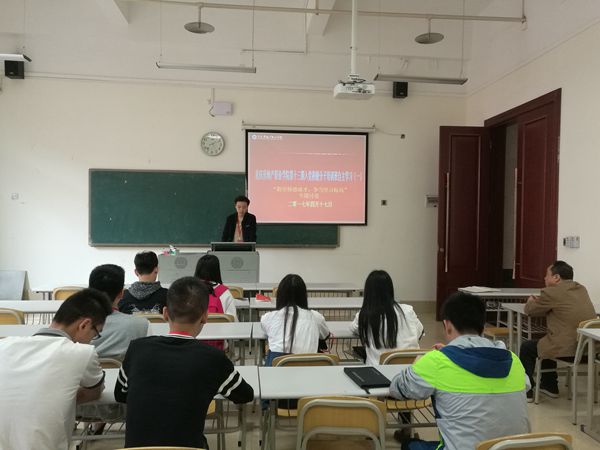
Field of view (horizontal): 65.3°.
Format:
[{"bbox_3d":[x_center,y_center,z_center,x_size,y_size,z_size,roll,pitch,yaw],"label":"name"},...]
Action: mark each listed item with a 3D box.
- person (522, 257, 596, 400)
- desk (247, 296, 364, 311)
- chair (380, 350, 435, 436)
[{"bbox_3d":[2.132,0.903,3.883,0.520,1.216,0.700,0,1,-28],"label":"person"},{"bbox_3d":[0.132,1.114,4.394,1.200,0.760,0.440,0,1,-4],"label":"desk"},{"bbox_3d":[0.629,1.127,2.927,0.400,0.810,0.480,0,1,-4],"label":"chair"}]

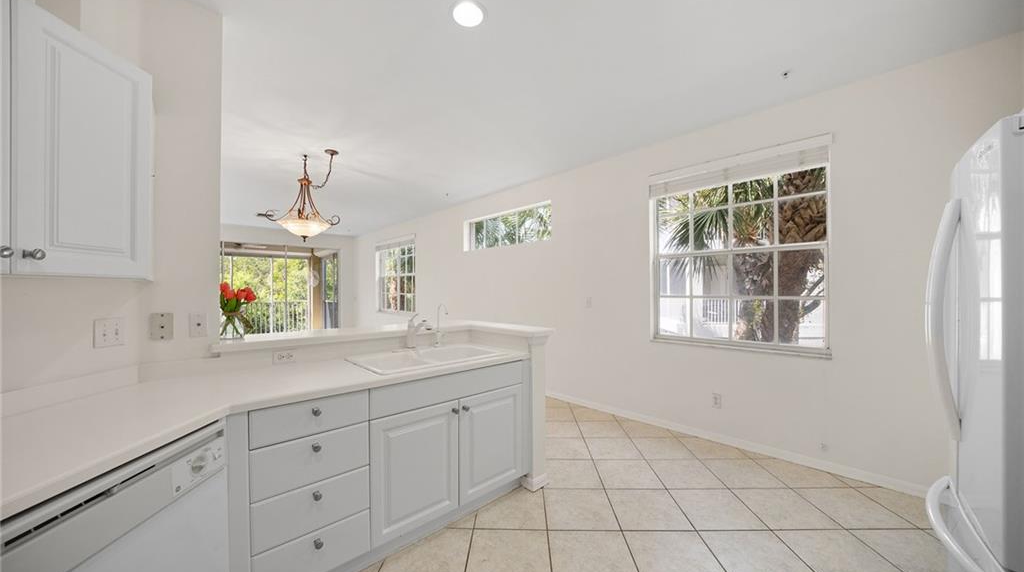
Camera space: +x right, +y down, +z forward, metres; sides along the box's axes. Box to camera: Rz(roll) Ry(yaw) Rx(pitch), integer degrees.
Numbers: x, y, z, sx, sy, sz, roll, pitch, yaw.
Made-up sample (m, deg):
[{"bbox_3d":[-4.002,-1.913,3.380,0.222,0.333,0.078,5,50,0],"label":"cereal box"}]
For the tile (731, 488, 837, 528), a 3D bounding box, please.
[{"bbox_3d":[1.632,1.341,2.056,0.405,0.012,0.385,0,0,-1],"label":"tile"}]

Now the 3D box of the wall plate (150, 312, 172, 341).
[{"bbox_3d":[-1.612,0.190,1.570,0.077,0.124,0.008,0,0,-41],"label":"wall plate"}]

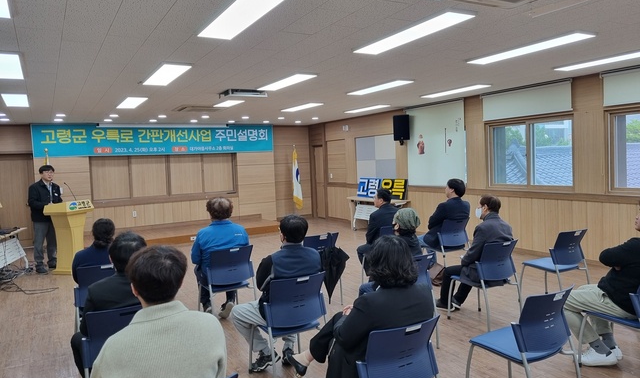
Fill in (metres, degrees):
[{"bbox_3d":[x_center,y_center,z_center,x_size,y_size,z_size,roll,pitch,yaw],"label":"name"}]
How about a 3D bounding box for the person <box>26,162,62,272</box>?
[{"bbox_3d":[-4.376,0.464,7.709,0.400,1.700,0.510,-1,3,22],"label":"person"}]

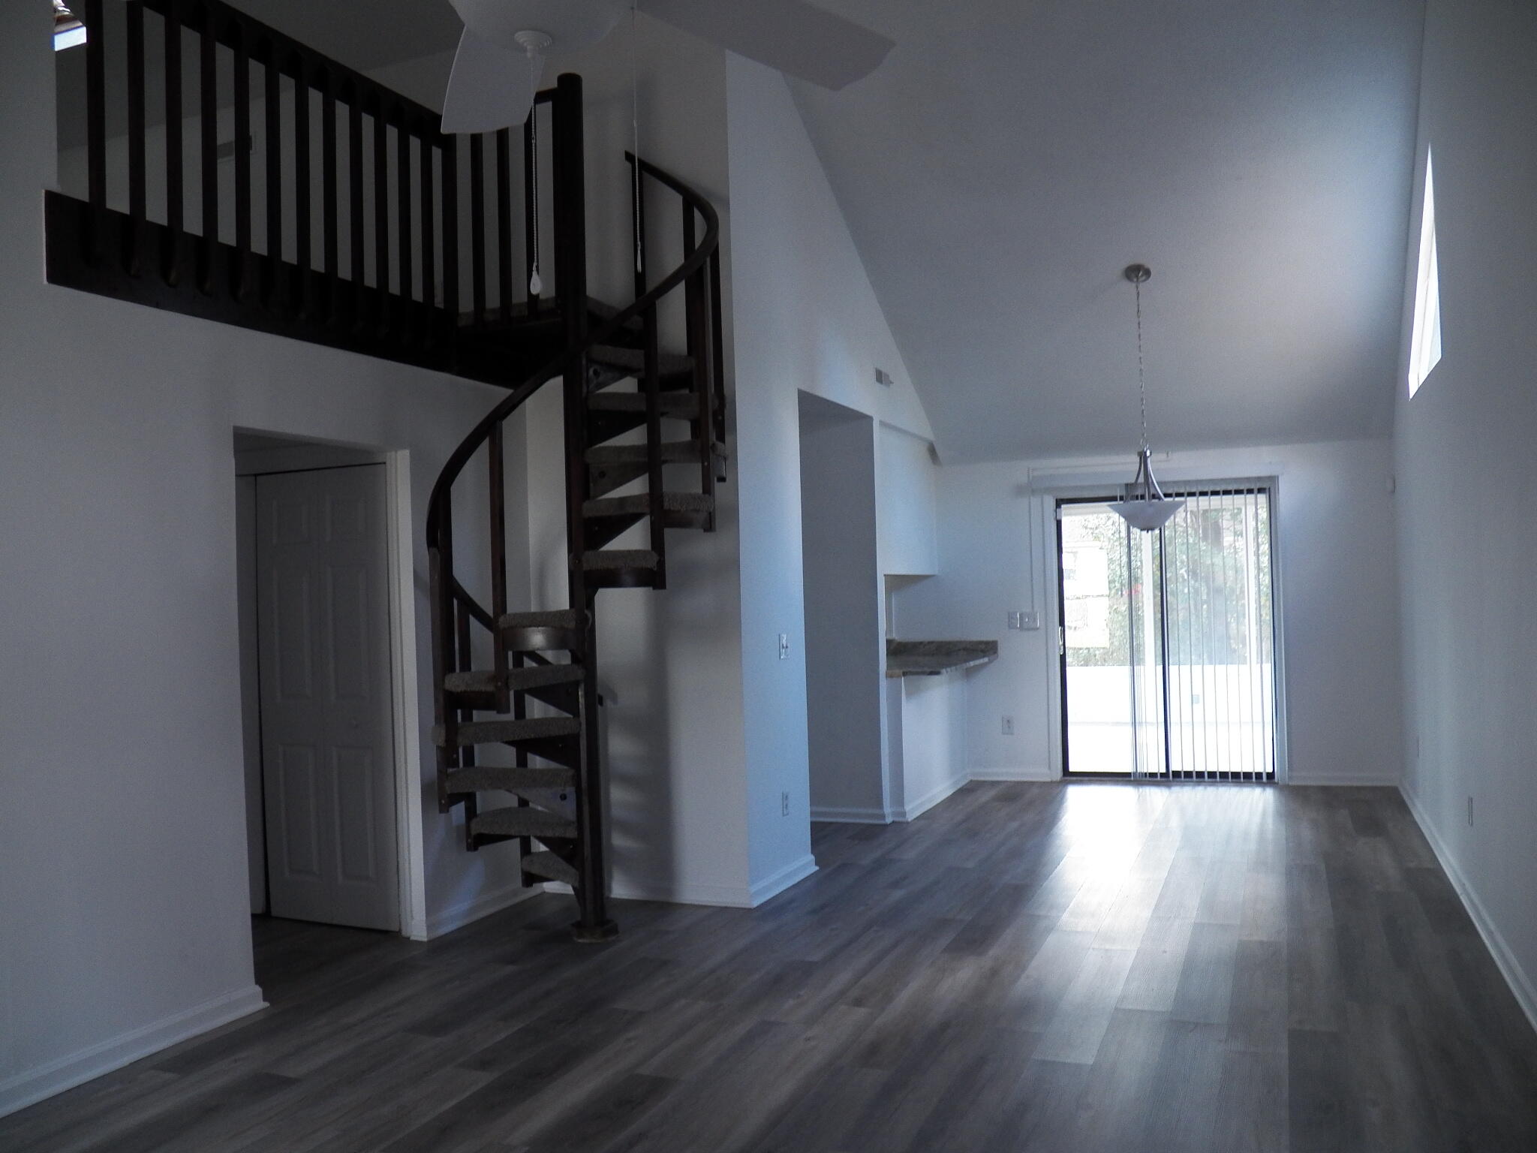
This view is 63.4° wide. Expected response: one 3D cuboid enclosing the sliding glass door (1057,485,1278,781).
[{"bbox_3d":[2.744,0.420,8.653,1.450,2.016,0.100,-2,-1,20],"label":"sliding glass door"}]

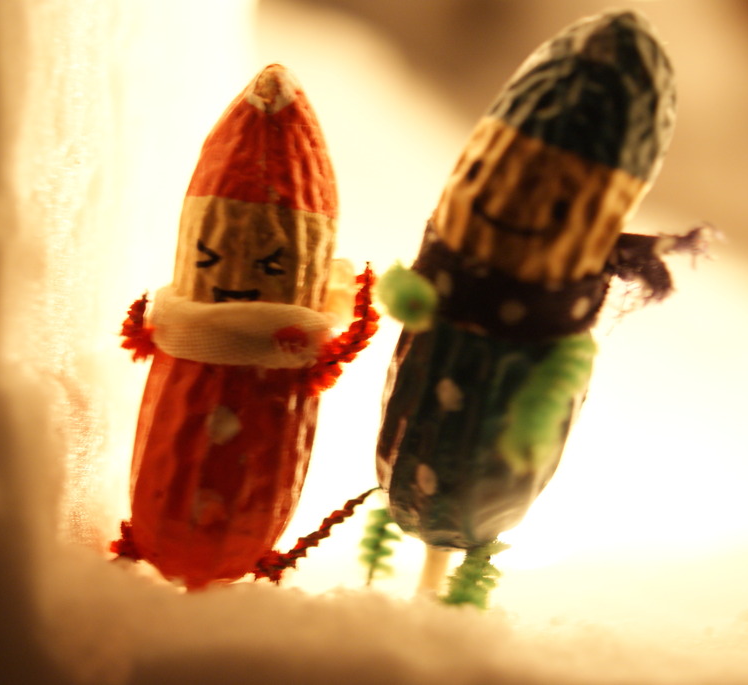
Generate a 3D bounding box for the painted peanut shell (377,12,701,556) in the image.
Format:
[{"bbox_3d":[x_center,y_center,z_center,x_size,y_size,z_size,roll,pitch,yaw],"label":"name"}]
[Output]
[{"bbox_3d":[0.015,-0.006,0.122,0.026,0.055,0.021,23,12,18],"label":"painted peanut shell"}]

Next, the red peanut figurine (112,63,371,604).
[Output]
[{"bbox_3d":[-0.013,-0.001,0.125,0.025,0.051,0.018,9,2,5],"label":"red peanut figurine"}]

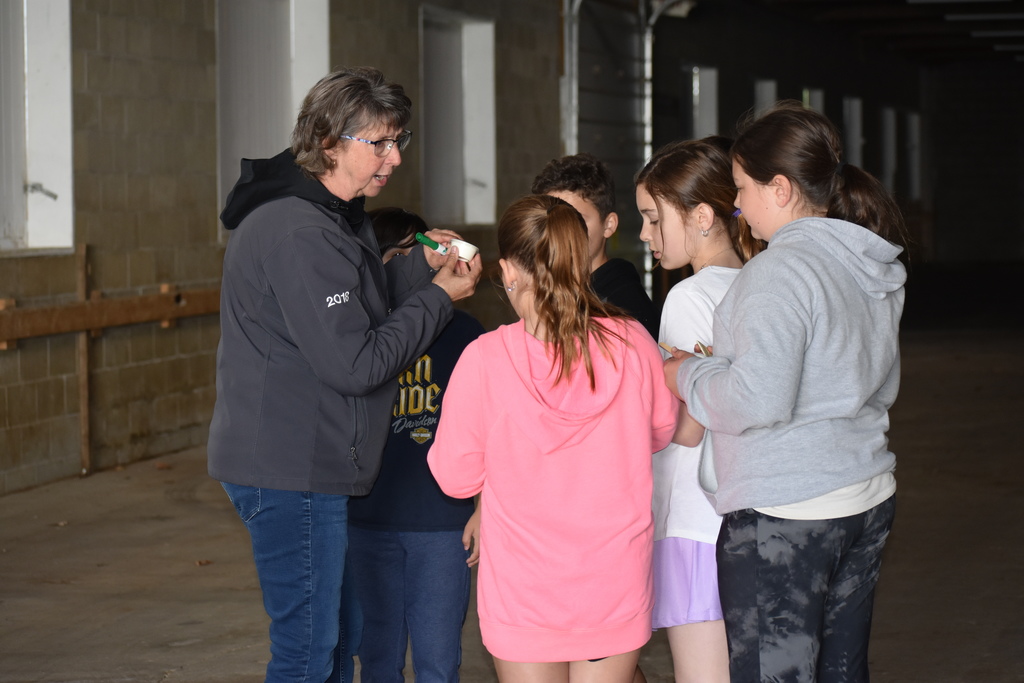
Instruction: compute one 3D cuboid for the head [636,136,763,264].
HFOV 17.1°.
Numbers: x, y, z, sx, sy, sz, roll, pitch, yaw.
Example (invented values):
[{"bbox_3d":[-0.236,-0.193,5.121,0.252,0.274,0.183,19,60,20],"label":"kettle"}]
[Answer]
[{"bbox_3d":[0.351,-0.263,6.400,0.215,0.230,0.165,-13,5,-11],"label":"head"}]

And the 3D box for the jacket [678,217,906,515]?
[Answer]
[{"bbox_3d":[0.507,0.043,6.170,0.350,0.540,0.420,1,3,24],"label":"jacket"}]

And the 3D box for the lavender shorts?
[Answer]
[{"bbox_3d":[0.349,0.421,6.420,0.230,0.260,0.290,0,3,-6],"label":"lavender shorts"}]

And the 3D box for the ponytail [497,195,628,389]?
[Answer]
[{"bbox_3d":[0.087,-0.088,6.030,0.185,0.345,0.210,-1,3,-22],"label":"ponytail"}]

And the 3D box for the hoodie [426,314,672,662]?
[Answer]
[{"bbox_3d":[0.072,0.266,6.100,0.420,0.610,0.310,-1,3,-12],"label":"hoodie"}]

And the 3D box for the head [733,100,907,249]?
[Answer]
[{"bbox_3d":[0.527,-0.287,5.870,0.280,0.245,0.185,-5,1,22],"label":"head"}]

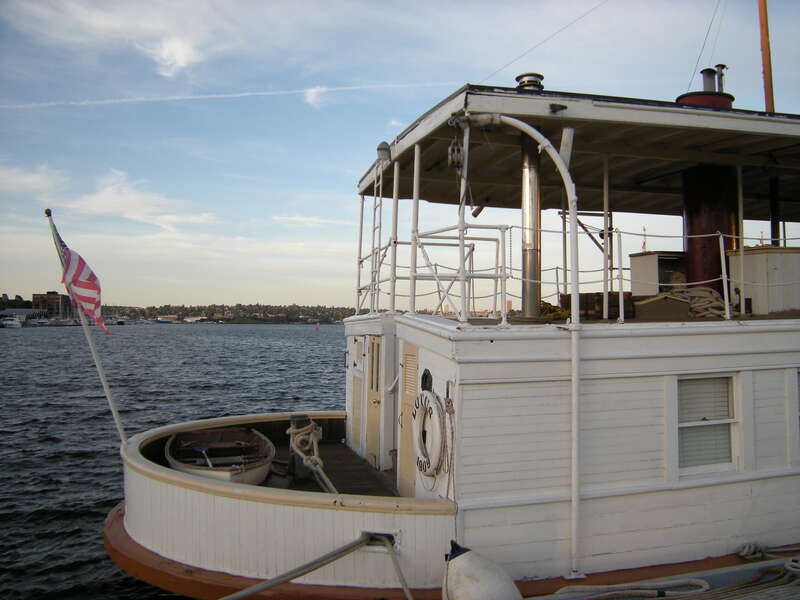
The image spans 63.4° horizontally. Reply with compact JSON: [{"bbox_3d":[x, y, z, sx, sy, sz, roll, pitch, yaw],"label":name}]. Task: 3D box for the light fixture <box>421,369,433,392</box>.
[{"bbox_3d":[0.249,0.749,5.960,0.100,0.230,0.120,1,-2,-15],"label":"light fixture"}]

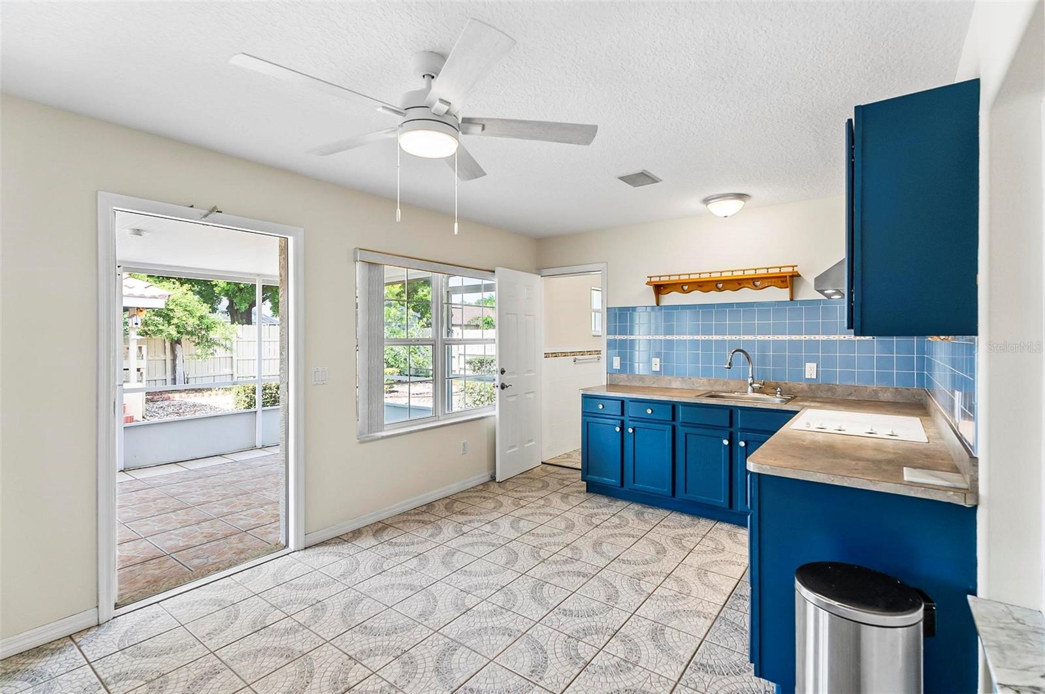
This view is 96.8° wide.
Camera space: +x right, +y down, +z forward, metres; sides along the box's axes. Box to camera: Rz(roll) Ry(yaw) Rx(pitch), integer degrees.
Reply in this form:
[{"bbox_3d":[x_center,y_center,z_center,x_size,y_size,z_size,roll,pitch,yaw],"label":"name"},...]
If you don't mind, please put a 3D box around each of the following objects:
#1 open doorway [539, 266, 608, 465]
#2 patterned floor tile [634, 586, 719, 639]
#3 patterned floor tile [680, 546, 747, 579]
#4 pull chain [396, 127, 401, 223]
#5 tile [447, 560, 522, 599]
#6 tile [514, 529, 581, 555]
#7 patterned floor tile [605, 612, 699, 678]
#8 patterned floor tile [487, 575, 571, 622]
[{"bbox_3d":[0.529,0.236,4.891,0.800,2.100,0.130,0,1,37],"label":"open doorway"},{"bbox_3d":[0.785,1.321,2.318,0.335,0.010,0.335,0,1,37],"label":"patterned floor tile"},{"bbox_3d":[1.197,1.317,2.860,0.335,0.010,0.335,0,1,37],"label":"patterned floor tile"},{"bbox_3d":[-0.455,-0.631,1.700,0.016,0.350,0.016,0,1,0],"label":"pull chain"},{"bbox_3d":[-0.230,1.324,2.659,0.335,0.010,0.335,0,1,37],"label":"tile"},{"bbox_3d":[0.164,1.323,3.159,0.333,0.010,0.333,0,0,37],"label":"tile"},{"bbox_3d":[0.584,1.333,2.068,0.333,0.010,0.333,1,1,37],"label":"patterned floor tile"},{"bbox_3d":[0.040,1.323,2.456,0.333,0.010,0.333,0,0,37],"label":"patterned floor tile"}]

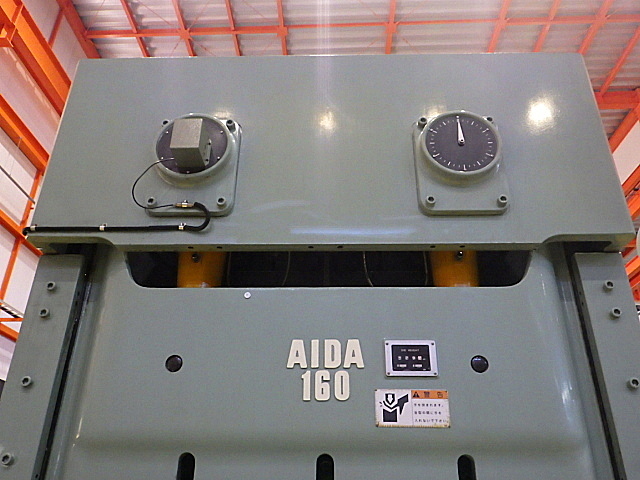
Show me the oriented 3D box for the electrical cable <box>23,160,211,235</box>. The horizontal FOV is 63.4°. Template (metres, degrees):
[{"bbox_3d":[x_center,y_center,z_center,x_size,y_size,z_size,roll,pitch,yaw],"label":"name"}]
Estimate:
[{"bbox_3d":[-0.717,-0.153,1.814,0.665,0.235,0.130,0,-27,1],"label":"electrical cable"}]

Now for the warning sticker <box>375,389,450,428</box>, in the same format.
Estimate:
[{"bbox_3d":[0.292,0.531,1.632,0.228,0.114,0.004,0,-27,1],"label":"warning sticker"}]

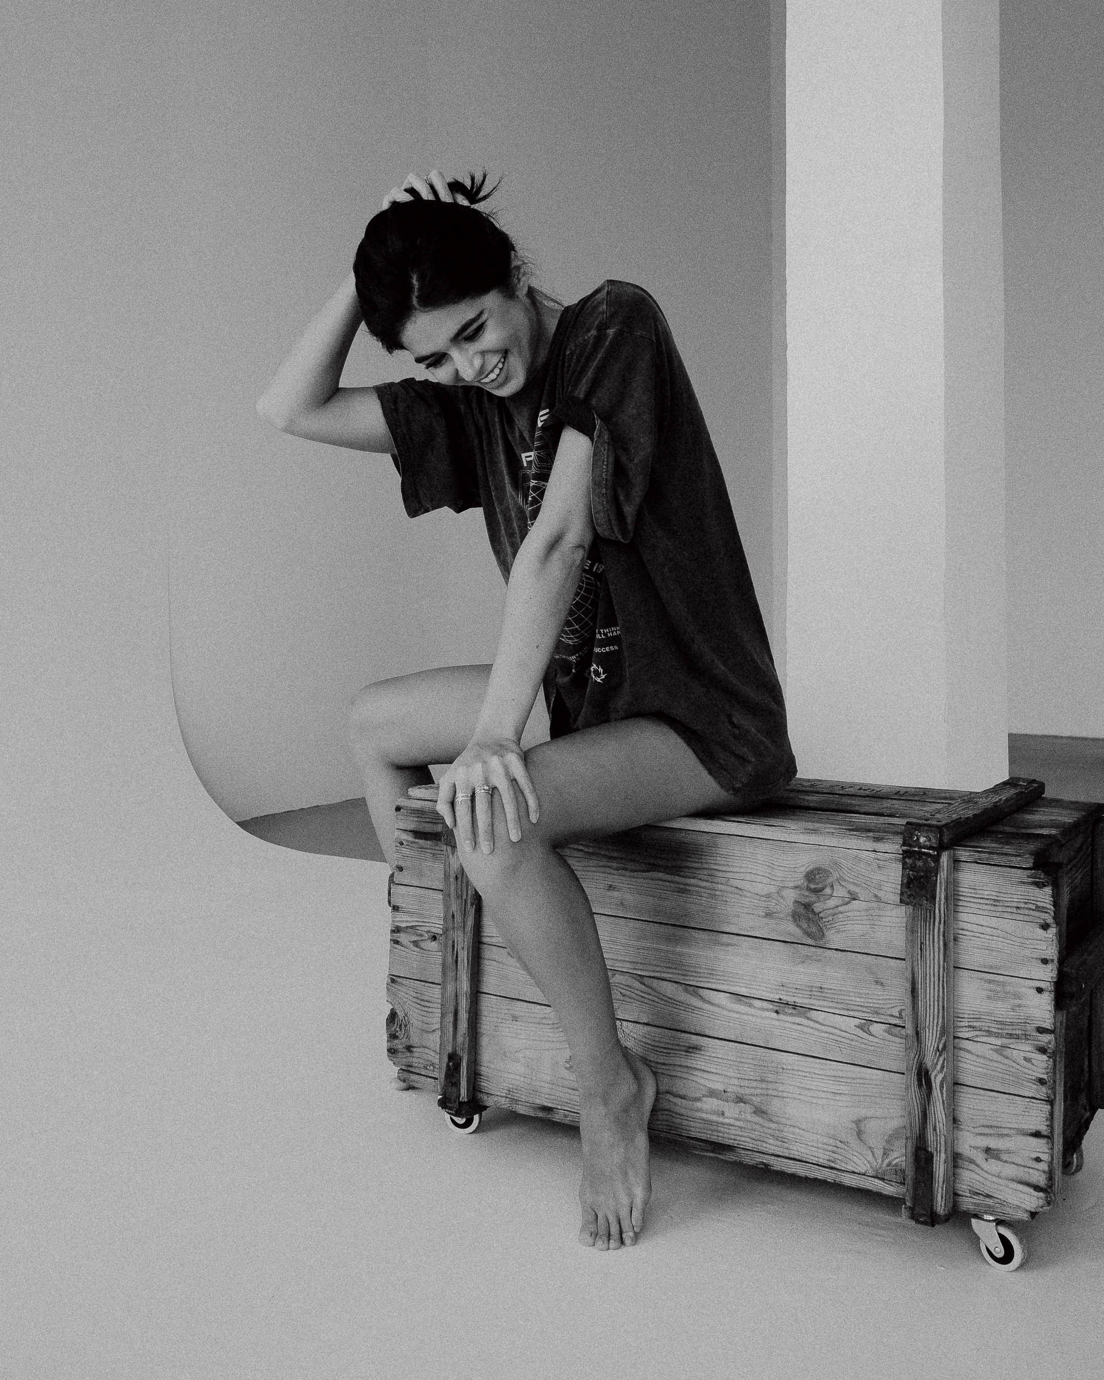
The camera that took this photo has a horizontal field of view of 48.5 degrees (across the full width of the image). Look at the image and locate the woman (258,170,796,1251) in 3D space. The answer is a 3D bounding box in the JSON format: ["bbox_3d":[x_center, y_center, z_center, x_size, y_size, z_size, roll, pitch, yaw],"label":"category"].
[{"bbox_3d":[-0.030,-0.015,1.723,0.680,1.260,0.720,-3,5,-37],"label":"woman"}]

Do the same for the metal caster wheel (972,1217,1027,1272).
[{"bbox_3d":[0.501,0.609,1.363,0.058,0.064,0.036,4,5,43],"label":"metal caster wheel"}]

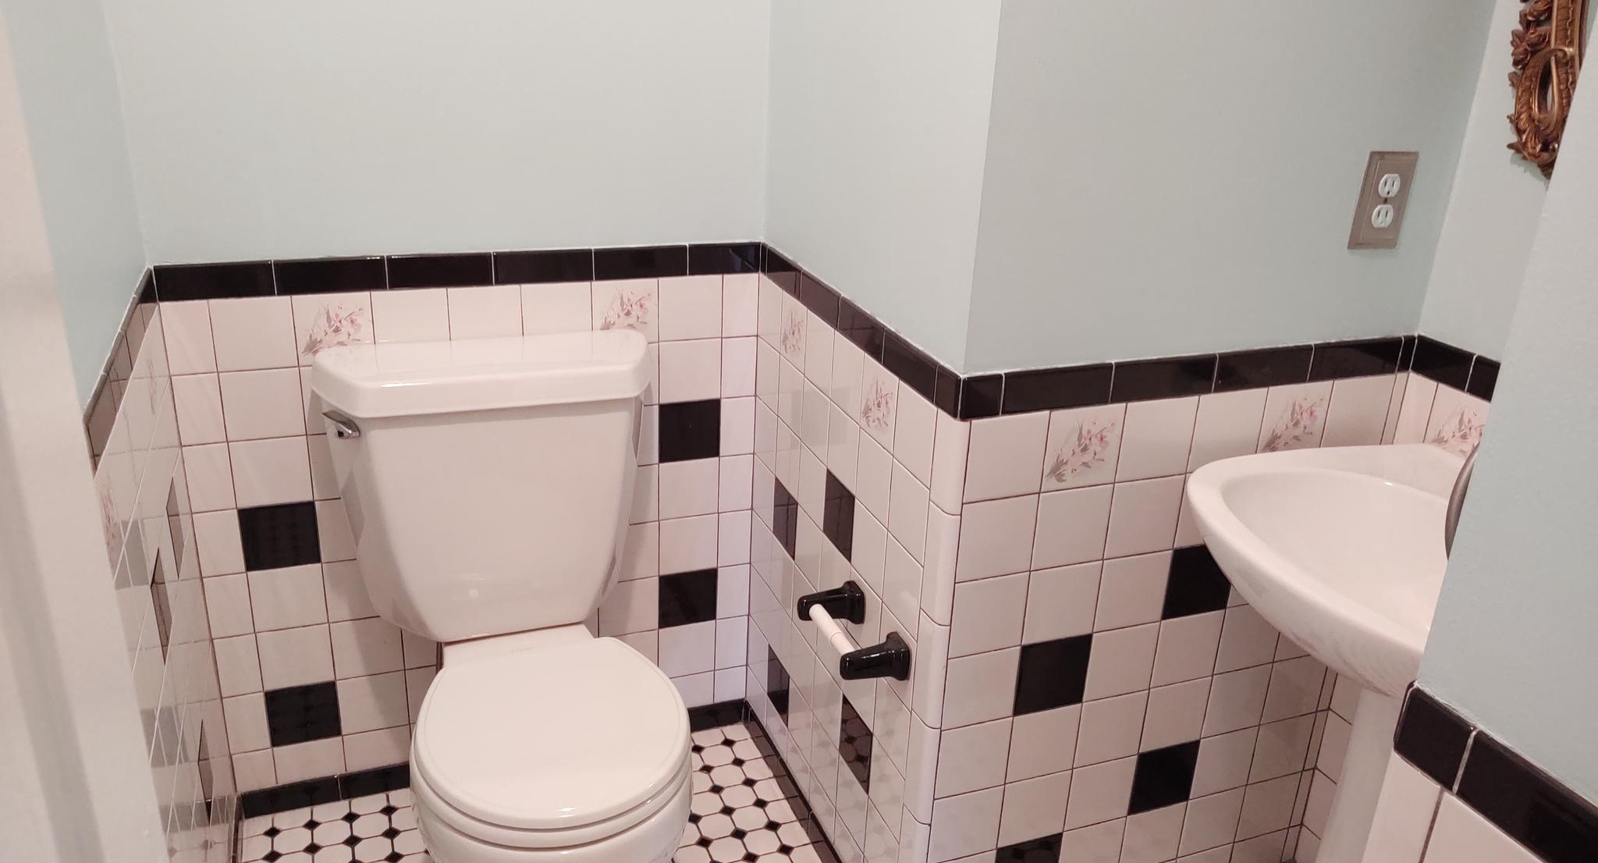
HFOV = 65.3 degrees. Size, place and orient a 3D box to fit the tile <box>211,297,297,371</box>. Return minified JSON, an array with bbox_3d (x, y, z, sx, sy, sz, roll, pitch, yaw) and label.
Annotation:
[{"bbox_3d":[-0.791,-0.142,1.815,0.108,0.108,0.009,-6,23,-20],"label":"tile"}]

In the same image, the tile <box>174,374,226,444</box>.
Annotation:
[{"bbox_3d":[-0.881,-0.032,1.837,0.061,0.108,0.009,-6,23,-20],"label":"tile"}]

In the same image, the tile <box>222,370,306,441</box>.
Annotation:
[{"bbox_3d":[-0.800,-0.040,1.866,0.108,0.108,0.009,-6,23,-20],"label":"tile"}]

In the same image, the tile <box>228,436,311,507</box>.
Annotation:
[{"bbox_3d":[-0.800,0.061,1.897,0.108,0.108,0.009,-6,23,-20],"label":"tile"}]

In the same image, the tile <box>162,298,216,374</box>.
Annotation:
[{"bbox_3d":[-0.873,-0.134,1.788,0.062,0.108,0.010,-6,23,-20],"label":"tile"}]

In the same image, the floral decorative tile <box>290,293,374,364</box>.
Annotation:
[{"bbox_3d":[-0.690,-0.153,1.856,0.108,0.108,0.010,-6,23,-20],"label":"floral decorative tile"}]

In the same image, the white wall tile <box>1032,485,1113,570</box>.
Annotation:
[{"bbox_3d":[0.347,0.121,1.586,0.108,0.108,0.010,-6,24,-21],"label":"white wall tile"}]

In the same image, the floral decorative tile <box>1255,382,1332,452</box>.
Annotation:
[{"bbox_3d":[0.657,-0.013,1.661,0.108,0.108,0.009,-6,23,-21],"label":"floral decorative tile"}]

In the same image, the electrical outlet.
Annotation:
[{"bbox_3d":[0.737,-0.292,1.576,0.080,0.124,0.009,-6,24,-21],"label":"electrical outlet"}]

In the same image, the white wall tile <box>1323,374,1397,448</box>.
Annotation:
[{"bbox_3d":[0.759,-0.024,1.701,0.108,0.108,0.009,-6,24,-21],"label":"white wall tile"}]

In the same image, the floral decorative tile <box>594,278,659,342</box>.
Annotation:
[{"bbox_3d":[-0.281,-0.196,2.006,0.108,0.108,0.009,-6,23,-20],"label":"floral decorative tile"}]

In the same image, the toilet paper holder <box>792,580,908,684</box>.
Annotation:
[{"bbox_3d":[0.073,0.278,1.718,0.086,0.049,0.199,-6,23,-20],"label":"toilet paper holder"}]

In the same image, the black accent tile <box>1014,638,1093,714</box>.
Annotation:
[{"bbox_3d":[0.338,0.324,1.668,0.108,0.108,0.010,-6,24,-21],"label":"black accent tile"}]

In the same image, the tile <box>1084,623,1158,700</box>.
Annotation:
[{"bbox_3d":[0.440,0.313,1.708,0.108,0.108,0.009,-6,24,-21],"label":"tile"}]

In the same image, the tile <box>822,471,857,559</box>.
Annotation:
[{"bbox_3d":[0.064,0.126,1.859,0.009,0.108,0.108,-6,24,-20],"label":"tile"}]

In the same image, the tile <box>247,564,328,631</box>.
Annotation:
[{"bbox_3d":[-0.809,0.264,1.978,0.108,0.108,0.009,-6,23,-20],"label":"tile"}]

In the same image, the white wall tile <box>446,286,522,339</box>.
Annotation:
[{"bbox_3d":[-0.485,-0.174,1.931,0.108,0.108,0.009,-6,23,-20],"label":"white wall tile"}]

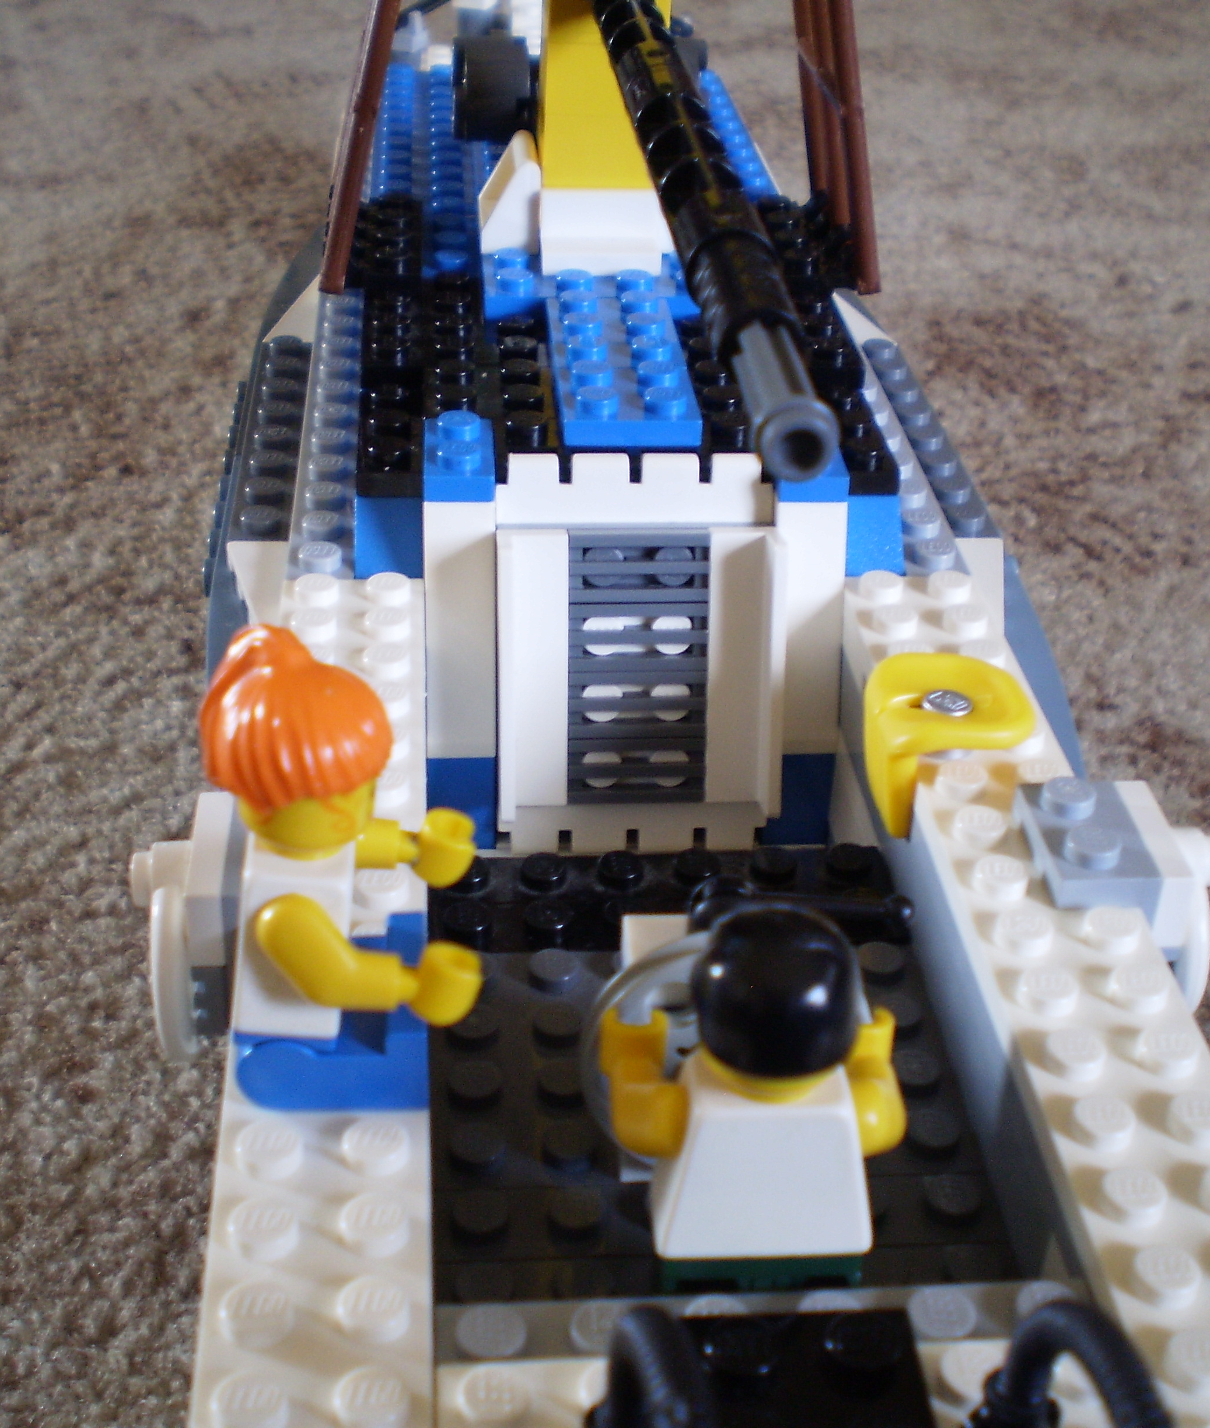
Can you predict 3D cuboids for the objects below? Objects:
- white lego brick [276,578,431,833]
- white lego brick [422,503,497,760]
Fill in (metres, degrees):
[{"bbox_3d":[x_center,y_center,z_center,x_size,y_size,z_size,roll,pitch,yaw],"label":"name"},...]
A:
[{"bbox_3d":[-0.026,0.003,0.202,0.016,0.011,0.057,0,32,-5],"label":"white lego brick"},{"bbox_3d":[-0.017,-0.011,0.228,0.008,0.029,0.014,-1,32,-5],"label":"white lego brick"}]

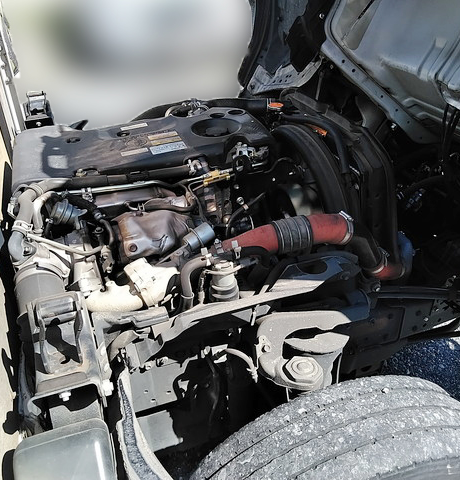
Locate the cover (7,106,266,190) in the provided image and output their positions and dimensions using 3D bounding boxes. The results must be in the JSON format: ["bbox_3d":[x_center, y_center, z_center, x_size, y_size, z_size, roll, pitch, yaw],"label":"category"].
[{"bbox_3d":[-0.210,-0.201,1.222,0.595,0.090,0.290,-12,37,-12],"label":"cover"}]

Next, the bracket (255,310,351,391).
[{"bbox_3d":[0.141,0.232,1.027,0.195,0.095,0.185,-10,37,-13],"label":"bracket"}]

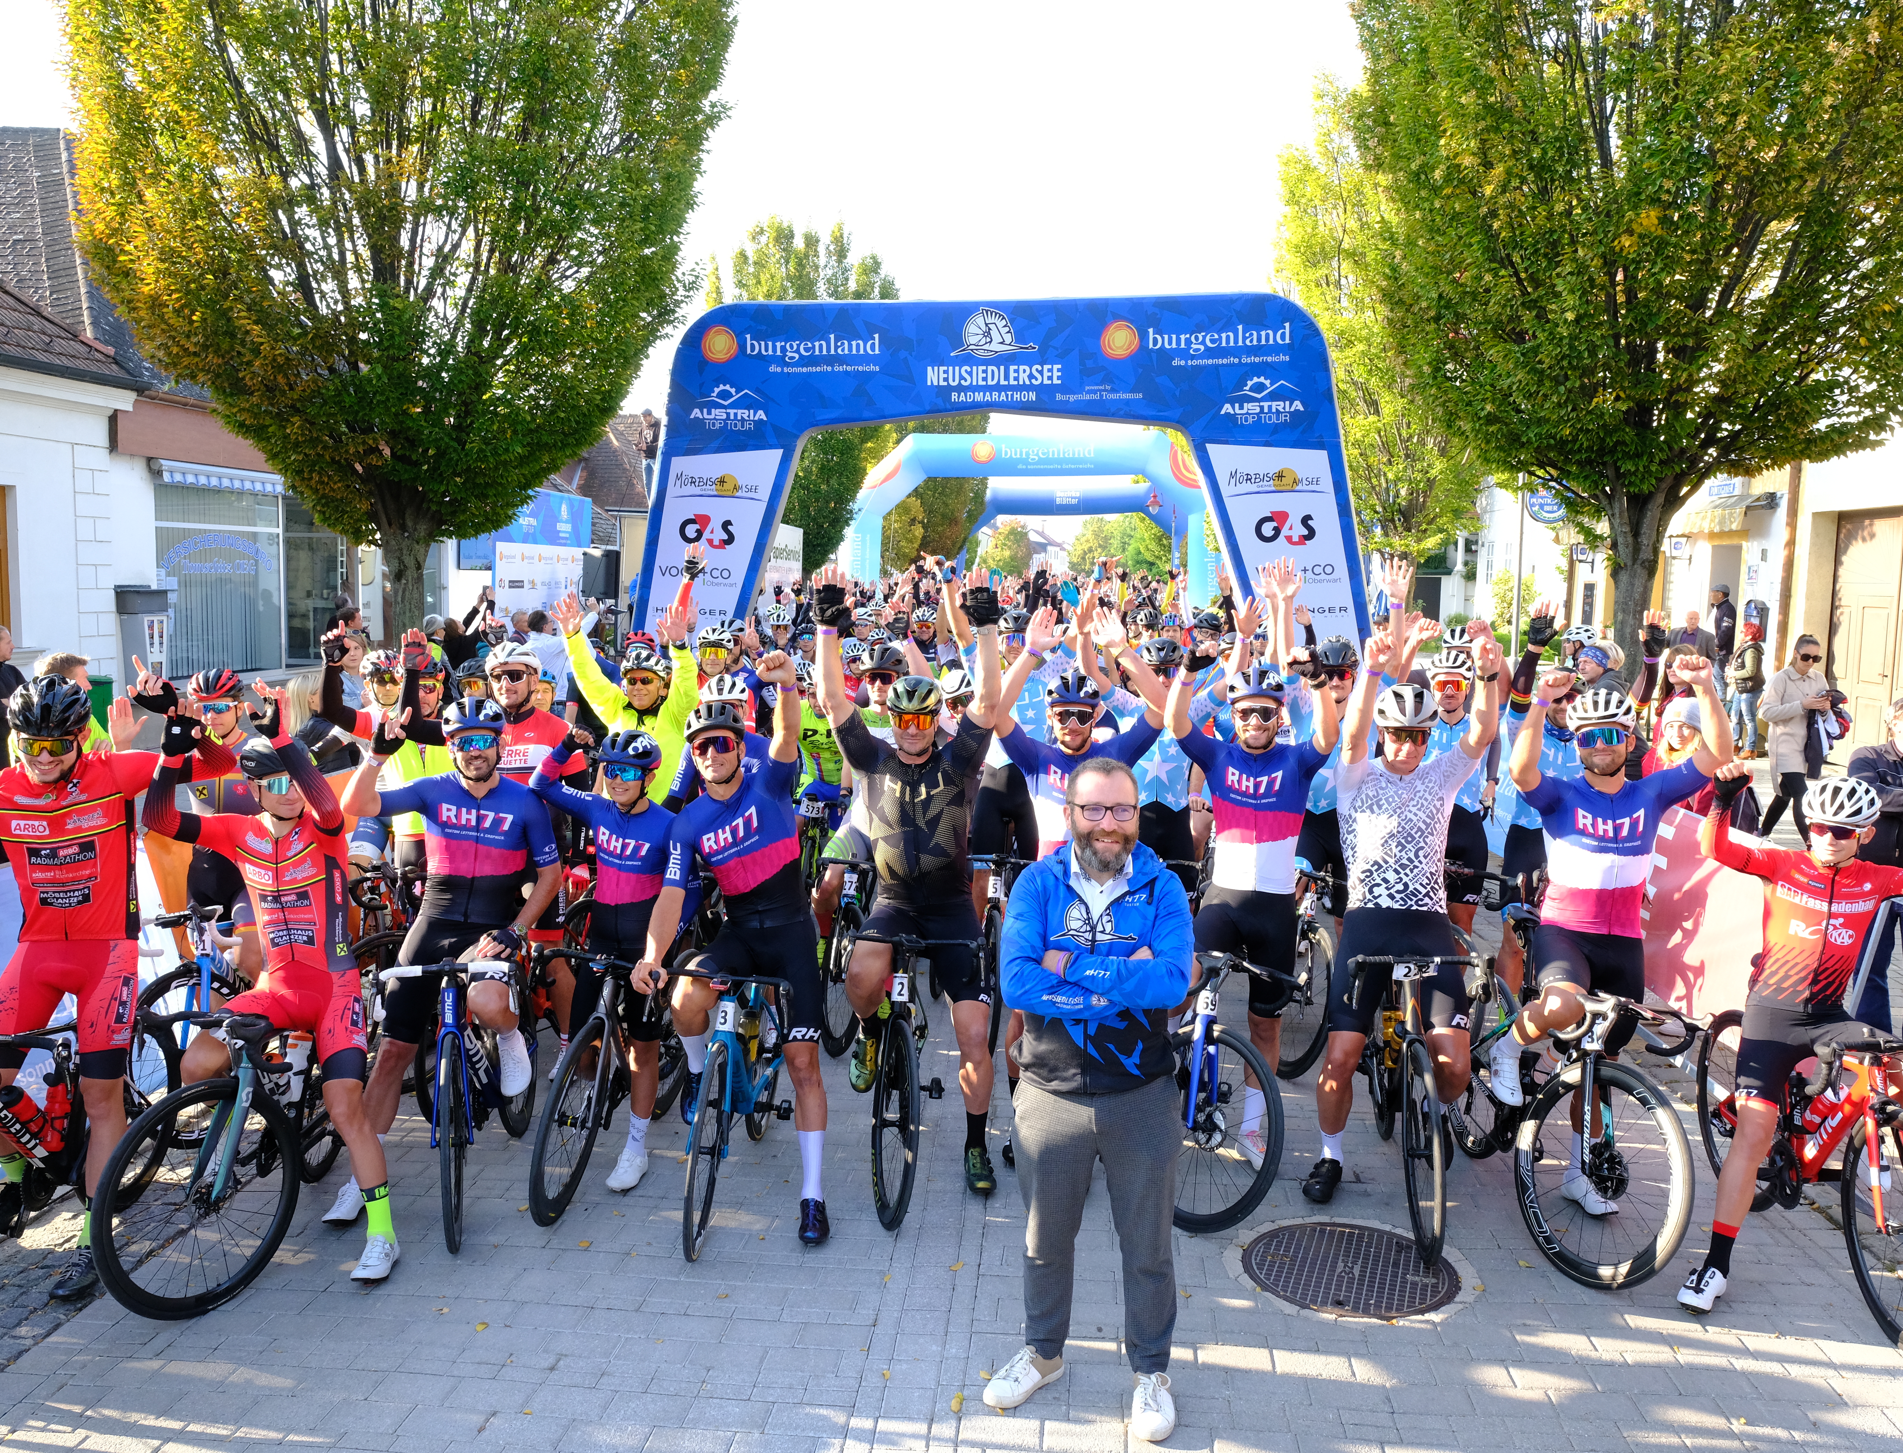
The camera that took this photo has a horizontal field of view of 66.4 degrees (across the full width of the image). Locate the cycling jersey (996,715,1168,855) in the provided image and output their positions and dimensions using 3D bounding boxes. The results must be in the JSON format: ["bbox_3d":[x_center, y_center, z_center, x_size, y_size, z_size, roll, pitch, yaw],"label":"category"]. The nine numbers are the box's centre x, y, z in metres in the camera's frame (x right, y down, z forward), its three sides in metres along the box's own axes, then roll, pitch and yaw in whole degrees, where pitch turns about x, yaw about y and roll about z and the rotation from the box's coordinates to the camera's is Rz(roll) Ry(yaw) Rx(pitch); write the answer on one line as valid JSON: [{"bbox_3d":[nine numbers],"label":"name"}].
[{"bbox_3d":[0.483,0.300,5.511,0.610,0.690,0.320,1,6,2],"label":"cycling jersey"}]

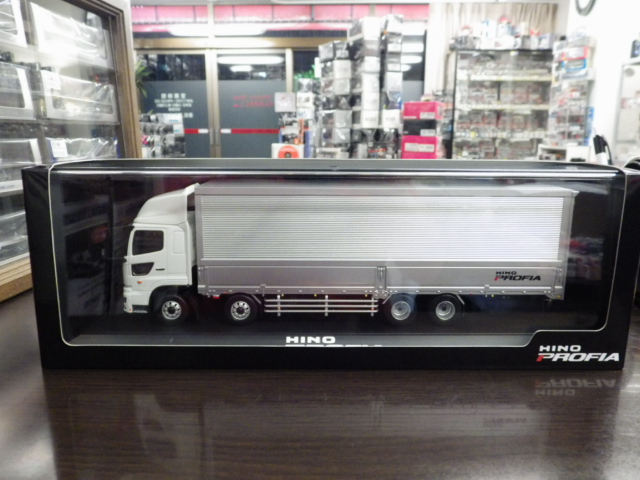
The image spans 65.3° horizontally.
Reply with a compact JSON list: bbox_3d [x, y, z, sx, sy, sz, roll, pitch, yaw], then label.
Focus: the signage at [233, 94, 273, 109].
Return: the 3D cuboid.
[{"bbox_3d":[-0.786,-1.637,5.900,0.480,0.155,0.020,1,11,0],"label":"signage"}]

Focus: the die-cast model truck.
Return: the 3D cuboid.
[{"bbox_3d":[0.015,0.006,0.339,0.280,0.088,0.059,0,11,-2],"label":"die-cast model truck"}]

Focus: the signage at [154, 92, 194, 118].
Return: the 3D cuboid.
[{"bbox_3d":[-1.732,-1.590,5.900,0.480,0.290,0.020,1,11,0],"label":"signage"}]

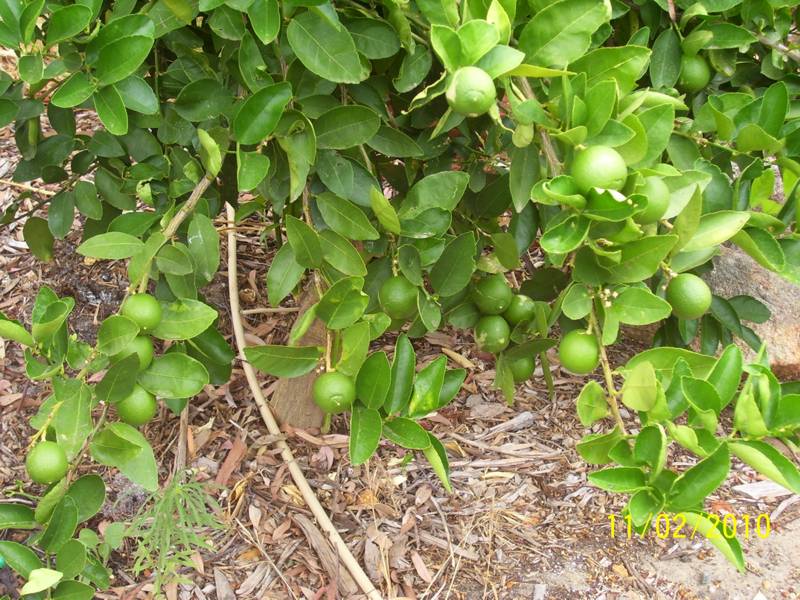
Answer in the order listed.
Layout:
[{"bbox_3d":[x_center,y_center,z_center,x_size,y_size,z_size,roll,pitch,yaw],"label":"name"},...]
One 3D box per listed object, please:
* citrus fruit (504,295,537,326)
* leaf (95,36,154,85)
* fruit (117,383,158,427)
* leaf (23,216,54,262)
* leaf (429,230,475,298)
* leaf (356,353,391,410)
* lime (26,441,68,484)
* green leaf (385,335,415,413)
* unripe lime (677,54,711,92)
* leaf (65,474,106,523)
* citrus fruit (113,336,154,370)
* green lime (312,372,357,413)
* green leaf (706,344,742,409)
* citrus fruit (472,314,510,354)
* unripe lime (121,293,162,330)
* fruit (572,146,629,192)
[{"bbox_3d":[0.147,0.013,1.860,0.040,0.041,0.040,0,28,0],"label":"citrus fruit"},{"bbox_3d":[-0.288,-0.250,1.600,0.045,0.014,0.086,43,64,13],"label":"leaf"},{"bbox_3d":[-0.283,0.113,1.640,0.045,0.047,0.045,0,32,0],"label":"fruit"},{"bbox_3d":[-0.414,-0.069,1.750,0.033,0.012,0.057,-17,73,-5],"label":"leaf"},{"bbox_3d":[0.059,-0.039,1.680,0.047,0.018,0.079,24,76,13],"label":"leaf"},{"bbox_3d":[-0.025,0.090,1.700,0.039,0.013,0.066,10,73,4],"label":"leaf"},{"bbox_3d":[-0.398,0.183,1.720,0.047,0.049,0.047,0,25,0],"label":"lime"},{"bbox_3d":[-0.001,0.077,1.580,0.030,0.084,0.020,3,-16,22],"label":"green leaf"},{"bbox_3d":[0.340,-0.261,1.760,0.043,0.045,0.043,0,25,0],"label":"unripe lime"},{"bbox_3d":[-0.342,0.217,1.660,0.042,0.013,0.063,37,69,8],"label":"leaf"},{"bbox_3d":[-0.300,0.058,1.720,0.046,0.048,0.046,0,28,0],"label":"citrus fruit"},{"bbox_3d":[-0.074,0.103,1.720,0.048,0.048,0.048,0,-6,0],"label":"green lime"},{"bbox_3d":[0.363,0.085,1.700,0.035,0.014,0.080,23,68,-7],"label":"green leaf"},{"bbox_3d":[0.111,0.041,1.830,0.044,0.046,0.044,0,28,0],"label":"citrus fruit"},{"bbox_3d":[-0.286,0.014,1.690,0.044,0.044,0.044,0,25,0],"label":"unripe lime"},{"bbox_3d":[0.194,-0.124,1.480,0.053,0.054,0.053,0,28,0],"label":"fruit"}]

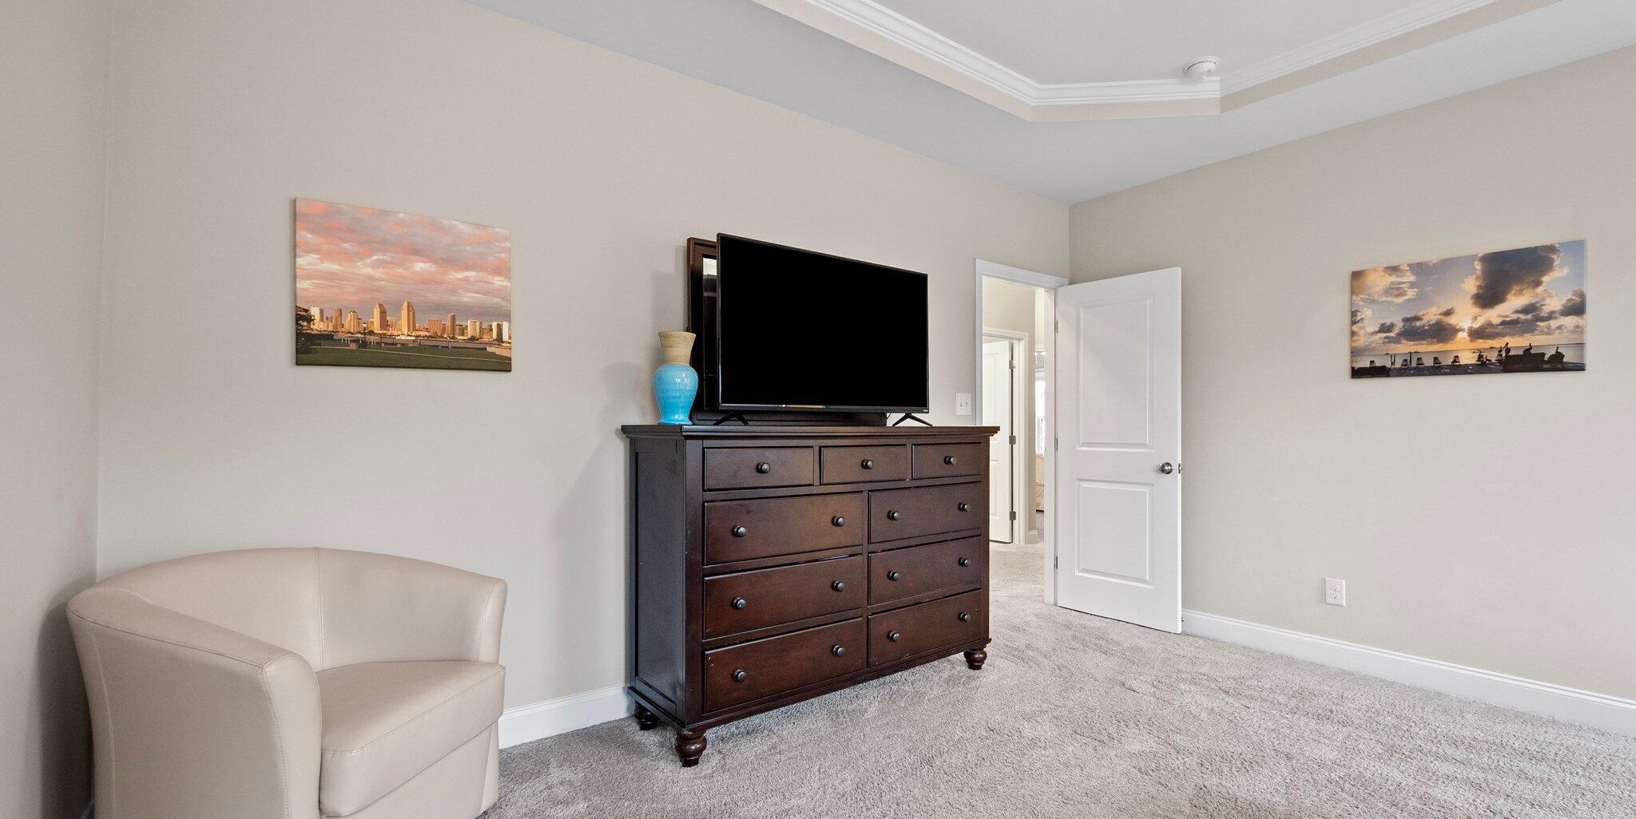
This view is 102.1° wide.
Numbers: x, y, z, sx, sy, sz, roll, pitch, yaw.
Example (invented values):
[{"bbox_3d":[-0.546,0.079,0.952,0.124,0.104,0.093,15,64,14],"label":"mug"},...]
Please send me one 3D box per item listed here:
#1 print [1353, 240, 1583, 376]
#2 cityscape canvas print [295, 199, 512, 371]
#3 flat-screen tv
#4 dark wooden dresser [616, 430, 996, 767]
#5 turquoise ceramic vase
[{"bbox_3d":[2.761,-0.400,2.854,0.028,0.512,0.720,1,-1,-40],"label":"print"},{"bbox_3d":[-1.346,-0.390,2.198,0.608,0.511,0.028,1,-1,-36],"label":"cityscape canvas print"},{"bbox_3d":[0.056,-0.311,2.776,1.101,0.645,0.069,1,-1,-37],"label":"flat-screen tv"},{"bbox_3d":[0.065,0.645,2.807,1.638,1.143,0.479,1,-1,-37],"label":"dark wooden dresser"},{"bbox_3d":[-0.527,-0.115,2.460,0.164,0.350,0.164,1,-1,-37],"label":"turquoise ceramic vase"}]

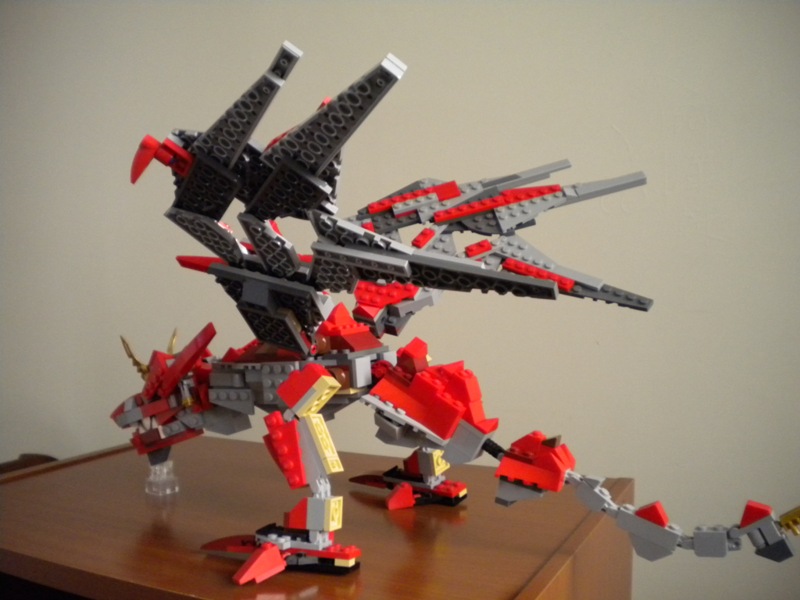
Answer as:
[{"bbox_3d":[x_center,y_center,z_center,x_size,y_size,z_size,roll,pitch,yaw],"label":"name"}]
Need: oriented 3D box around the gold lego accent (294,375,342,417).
[{"bbox_3d":[-0.040,0.047,0.389,0.006,0.024,0.008,51,21,26],"label":"gold lego accent"}]

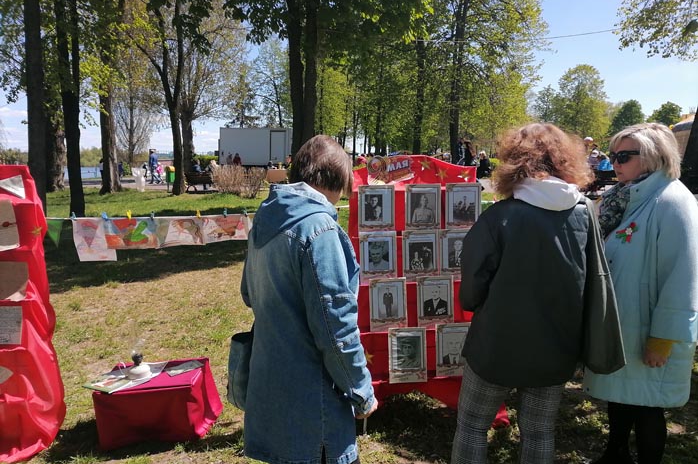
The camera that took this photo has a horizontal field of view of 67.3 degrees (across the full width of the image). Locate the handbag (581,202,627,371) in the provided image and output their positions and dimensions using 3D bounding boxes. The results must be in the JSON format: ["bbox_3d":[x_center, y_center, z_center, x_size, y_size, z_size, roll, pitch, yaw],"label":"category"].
[{"bbox_3d":[0.847,0.180,1.760,0.140,0.560,0.280,2,8,15],"label":"handbag"}]

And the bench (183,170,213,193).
[{"bbox_3d":[-5.938,-2.069,21.700,1.700,0.820,0.650,2,8,15],"label":"bench"}]

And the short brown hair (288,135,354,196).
[{"bbox_3d":[-0.089,-0.216,1.700,0.215,0.205,0.190,-7,11,-41],"label":"short brown hair"}]

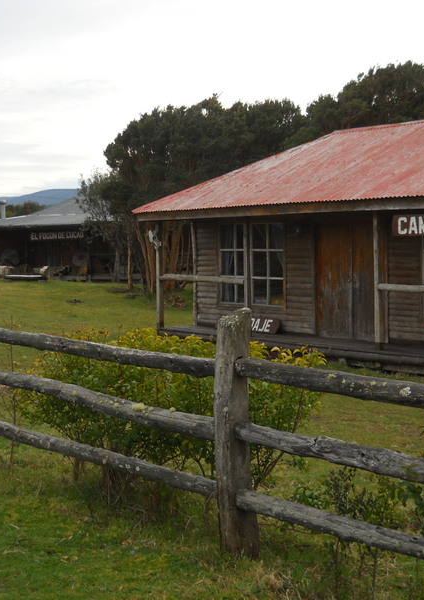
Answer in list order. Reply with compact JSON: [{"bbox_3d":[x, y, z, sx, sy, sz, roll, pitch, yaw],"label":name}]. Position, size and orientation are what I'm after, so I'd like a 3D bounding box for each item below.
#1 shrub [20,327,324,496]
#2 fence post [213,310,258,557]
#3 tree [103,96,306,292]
[{"bbox_3d":[-0.267,0.752,7.050,2.000,1.070,1.200,0,4,9],"label":"shrub"},{"bbox_3d":[0.124,0.692,5.350,0.160,1.290,0.160,-4,5,-44],"label":"fence post"},{"bbox_3d":[-0.229,-3.216,31.000,5.900,5.800,5.000,-1,4,0],"label":"tree"}]

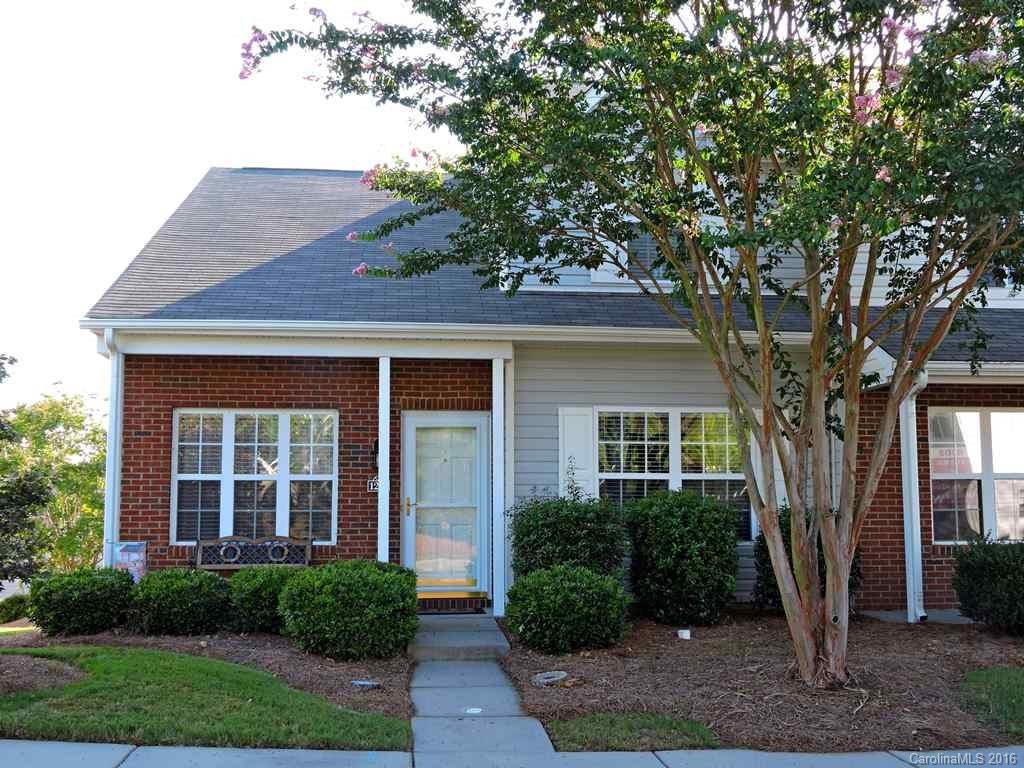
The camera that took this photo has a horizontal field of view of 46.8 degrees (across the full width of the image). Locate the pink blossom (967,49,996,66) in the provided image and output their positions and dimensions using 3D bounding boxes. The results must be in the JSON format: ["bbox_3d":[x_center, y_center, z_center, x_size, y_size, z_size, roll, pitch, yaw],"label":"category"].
[{"bbox_3d":[3.546,-2.456,8.900,0.210,0.140,0.180,1,-6,-8],"label":"pink blossom"}]

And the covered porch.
[{"bbox_3d":[-2.147,0.964,12.676,4.258,2.990,1.140,1,-6,-8],"label":"covered porch"}]

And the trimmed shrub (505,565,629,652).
[{"bbox_3d":[0.481,1.966,10.450,1.060,0.710,0.960,1,-6,-8],"label":"trimmed shrub"}]

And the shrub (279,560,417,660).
[{"bbox_3d":[-1.421,1.930,10.220,1.180,0.800,1.050,1,-6,-7],"label":"shrub"}]

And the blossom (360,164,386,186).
[{"bbox_3d":[-1.031,-1.552,8.807,0.190,0.165,0.170,1,-6,-8],"label":"blossom"}]

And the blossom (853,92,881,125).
[{"bbox_3d":[2.685,-2.087,8.963,0.200,0.230,0.190,1,-6,-8],"label":"blossom"}]

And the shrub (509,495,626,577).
[{"bbox_3d":[0.530,1.693,11.300,1.110,1.240,0.950,1,-6,-7],"label":"shrub"}]

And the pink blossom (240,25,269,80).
[{"bbox_3d":[-1.835,-2.346,8.400,0.210,0.380,0.220,1,-6,-7],"label":"pink blossom"}]

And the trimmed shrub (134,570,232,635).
[{"bbox_3d":[-3.198,2.093,11.450,0.950,0.580,0.850,1,-6,-8],"label":"trimmed shrub"}]

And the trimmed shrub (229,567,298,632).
[{"bbox_3d":[-2.356,2.075,11.400,0.830,0.600,0.820,1,-6,-8],"label":"trimmed shrub"}]

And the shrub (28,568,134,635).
[{"bbox_3d":[-3.929,1.978,10.800,0.980,0.580,0.880,1,-6,-7],"label":"shrub"}]

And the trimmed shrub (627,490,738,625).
[{"bbox_3d":[1.643,1.664,11.400,1.070,1.250,0.950,1,-6,-7],"label":"trimmed shrub"}]

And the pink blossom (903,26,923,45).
[{"bbox_3d":[2.945,-2.555,8.700,0.150,0.150,0.140,1,-6,-7],"label":"pink blossom"}]

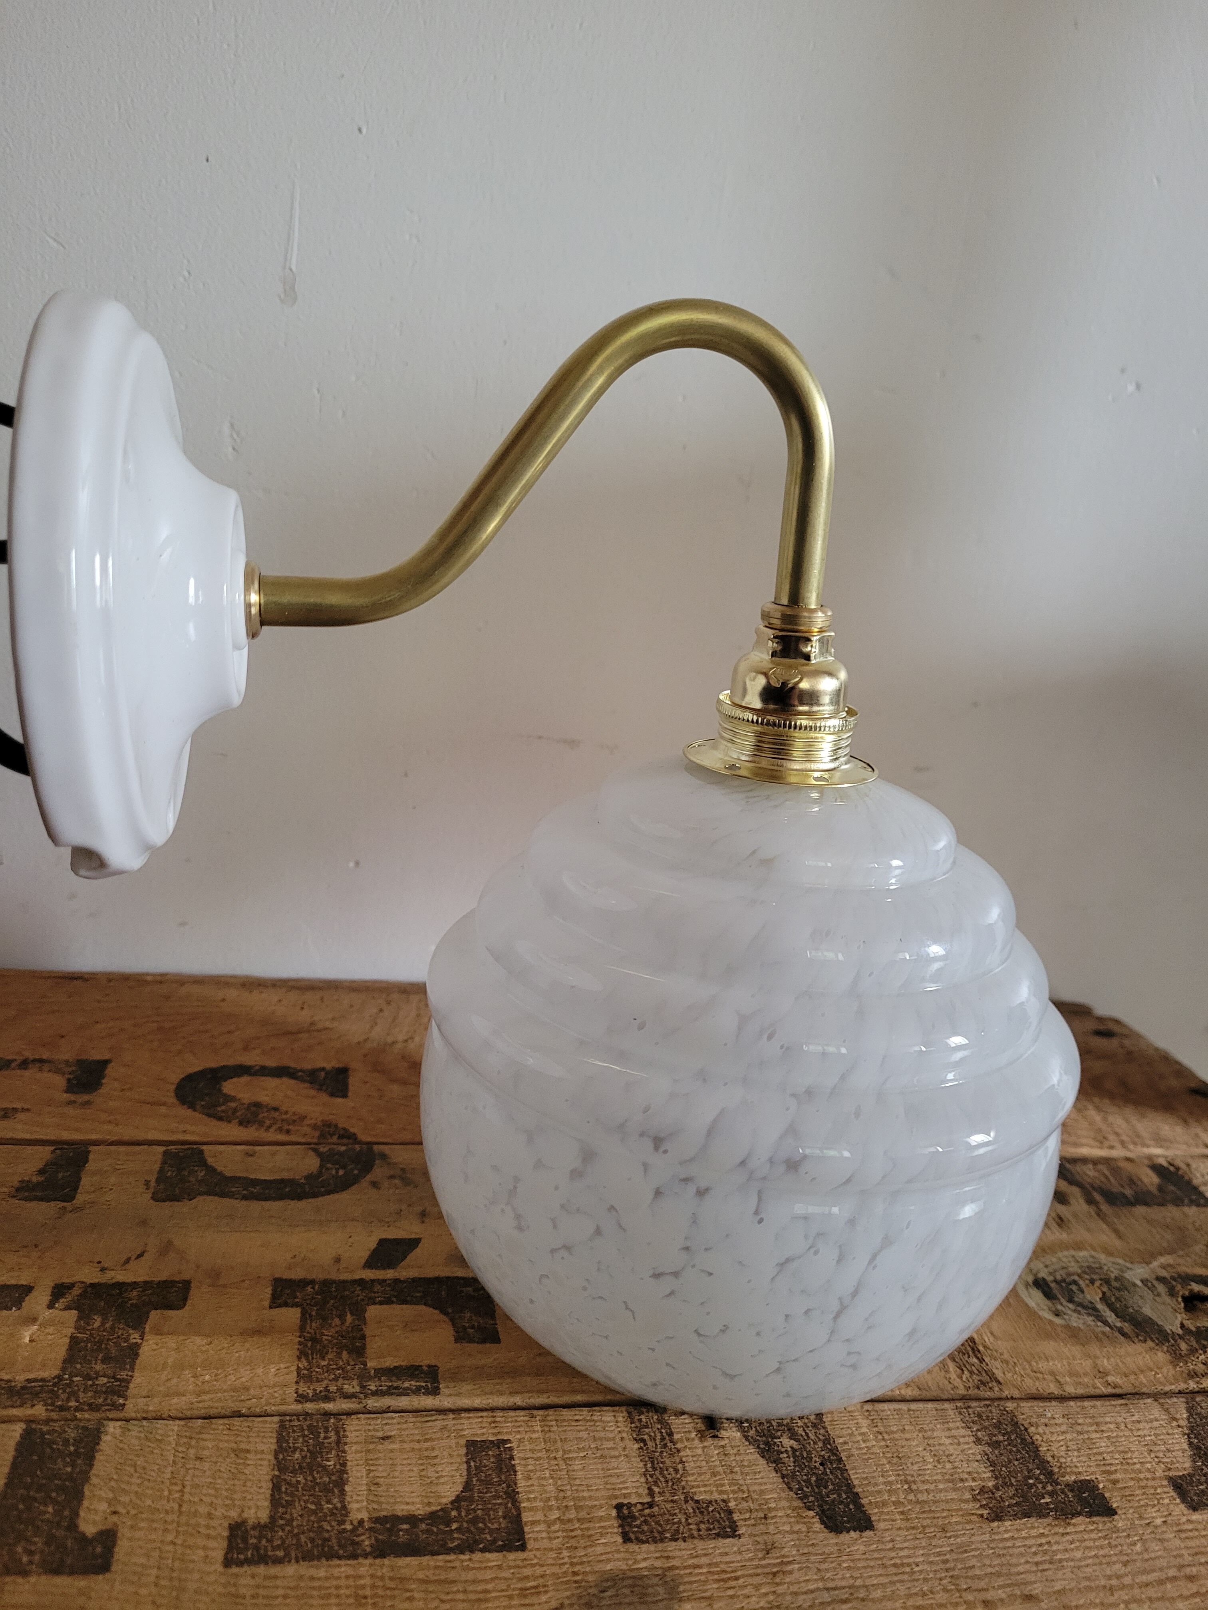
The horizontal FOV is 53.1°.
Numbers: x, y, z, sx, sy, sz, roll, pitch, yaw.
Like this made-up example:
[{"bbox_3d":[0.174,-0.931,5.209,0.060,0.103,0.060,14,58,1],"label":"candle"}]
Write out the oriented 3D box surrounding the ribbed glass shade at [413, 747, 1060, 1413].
[{"bbox_3d":[0.044,0.066,0.370,0.195,0.168,0.195,1,18,-10],"label":"ribbed glass shade"}]

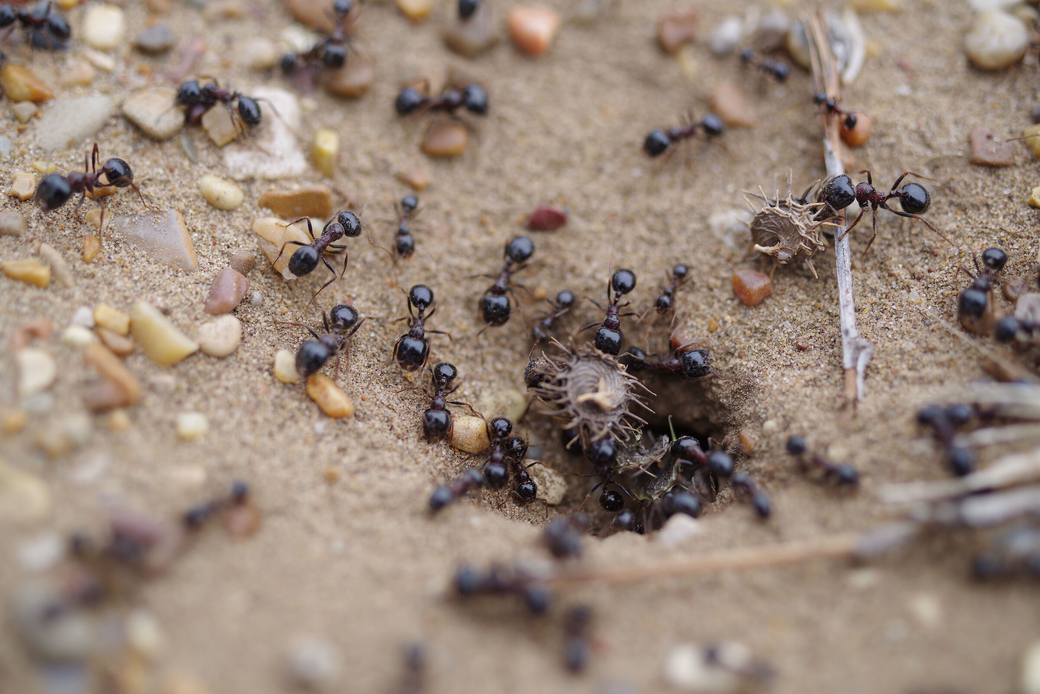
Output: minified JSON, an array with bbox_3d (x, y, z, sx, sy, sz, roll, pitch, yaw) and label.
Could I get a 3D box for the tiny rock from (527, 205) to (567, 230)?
[{"bbox_3d":[0.002,-0.012,0.135,0.004,0.002,0.003,0,47,0],"label":"tiny rock"}]

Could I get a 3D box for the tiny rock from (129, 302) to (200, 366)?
[{"bbox_3d":[-0.027,-0.001,0.112,0.003,0.003,0.006,-35,56,-28],"label":"tiny rock"}]

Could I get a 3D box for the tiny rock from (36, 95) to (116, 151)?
[{"bbox_3d":[-0.039,-0.020,0.127,0.008,0.002,0.004,-33,55,-27],"label":"tiny rock"}]

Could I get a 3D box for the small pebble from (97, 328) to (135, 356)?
[{"bbox_3d":[-0.031,0.000,0.111,0.003,0.001,0.002,30,54,25],"label":"small pebble"}]

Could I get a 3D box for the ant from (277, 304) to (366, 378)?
[{"bbox_3d":[-0.018,-0.001,0.136,0.007,0.004,0.009,22,52,19],"label":"ant"}]

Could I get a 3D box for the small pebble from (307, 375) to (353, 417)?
[{"bbox_3d":[-0.016,0.004,0.123,0.003,0.002,0.005,-28,52,-25],"label":"small pebble"}]

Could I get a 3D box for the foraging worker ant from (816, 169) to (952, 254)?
[{"bbox_3d":[0.030,-0.011,0.119,0.011,0.004,0.007,3,47,3],"label":"foraging worker ant"}]

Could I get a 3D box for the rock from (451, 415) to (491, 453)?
[{"bbox_3d":[-0.004,0.008,0.127,0.003,0.003,0.003,0,48,0],"label":"rock"}]

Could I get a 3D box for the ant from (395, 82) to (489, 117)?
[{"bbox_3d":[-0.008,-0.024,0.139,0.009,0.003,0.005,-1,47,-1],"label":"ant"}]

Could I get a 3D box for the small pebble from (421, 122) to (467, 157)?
[{"bbox_3d":[-0.008,-0.022,0.155,0.005,0.002,0.004,0,48,0],"label":"small pebble"}]

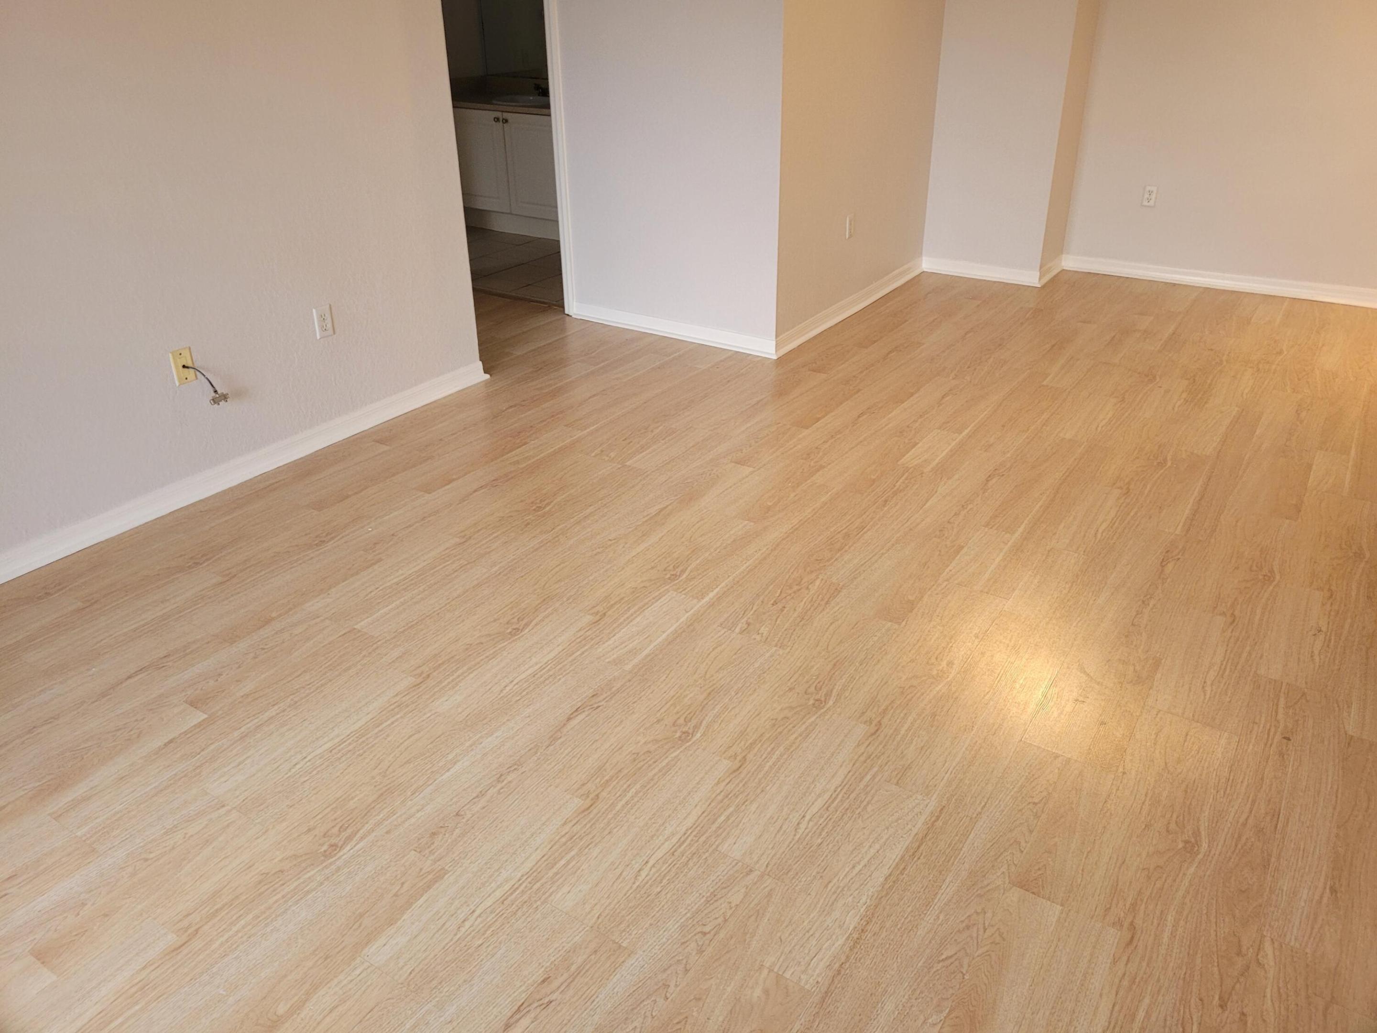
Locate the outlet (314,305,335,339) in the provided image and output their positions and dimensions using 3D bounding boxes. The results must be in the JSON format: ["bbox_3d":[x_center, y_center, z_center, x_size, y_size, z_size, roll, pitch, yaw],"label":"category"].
[{"bbox_3d":[-1.336,-0.715,3.793,0.008,0.115,0.071,16,32,30],"label":"outlet"}]

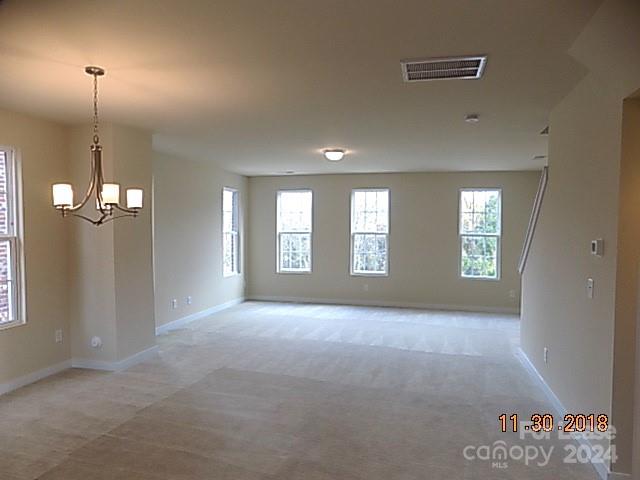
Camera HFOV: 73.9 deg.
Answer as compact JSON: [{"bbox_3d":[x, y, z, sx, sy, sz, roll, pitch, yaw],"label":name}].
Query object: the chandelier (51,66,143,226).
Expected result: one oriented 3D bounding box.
[{"bbox_3d":[-1.605,-0.666,3.053,0.610,1.110,0.610,1,2,15],"label":"chandelier"}]

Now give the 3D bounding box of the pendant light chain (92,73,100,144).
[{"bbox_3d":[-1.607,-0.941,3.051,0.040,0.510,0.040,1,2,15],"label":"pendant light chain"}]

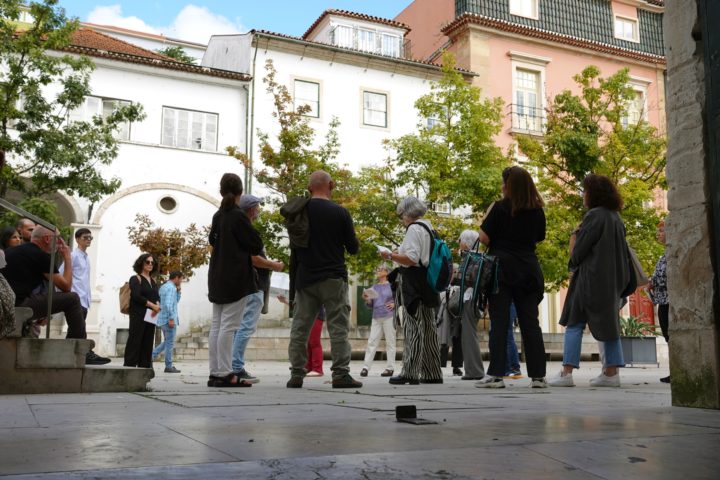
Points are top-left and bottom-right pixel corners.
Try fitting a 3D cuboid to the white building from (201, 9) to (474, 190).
[{"bbox_3d":[-1.216,-2.139,30.582,9.753,14.573,9.000,4,-10,-24],"label":"white building"}]

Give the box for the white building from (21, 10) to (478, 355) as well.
[{"bbox_3d":[-4.848,-2.324,29.519,17.366,14.573,10.000,4,-10,-24],"label":"white building"}]

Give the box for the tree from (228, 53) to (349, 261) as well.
[{"bbox_3d":[-1.869,-0.860,17.866,3.082,7.978,3.082,0,-9,0],"label":"tree"}]

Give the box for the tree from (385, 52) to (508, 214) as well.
[{"bbox_3d":[2.355,-0.998,18.904,3.421,8.612,3.421,0,-9,0],"label":"tree"}]

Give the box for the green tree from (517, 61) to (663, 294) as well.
[{"bbox_3d":[5.773,-0.712,17.340,3.844,7.571,3.844,0,-9,0],"label":"green tree"}]

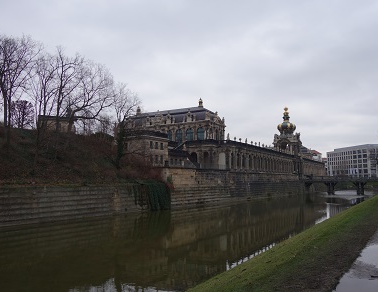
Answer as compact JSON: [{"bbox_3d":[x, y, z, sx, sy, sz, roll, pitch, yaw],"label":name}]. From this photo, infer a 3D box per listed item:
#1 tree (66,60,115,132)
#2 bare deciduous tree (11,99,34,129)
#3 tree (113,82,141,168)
[{"bbox_3d":[-16.551,-8.317,57.230,7.501,11.916,7.501,2,-6,-16],"label":"tree"},{"bbox_3d":[-31.296,-5.921,64.020,4.195,5.925,4.195,3,-6,-26],"label":"bare deciduous tree"},{"bbox_3d":[-10.146,-3.328,55.290,4.227,13.751,4.227,1,-5,-10],"label":"tree"}]

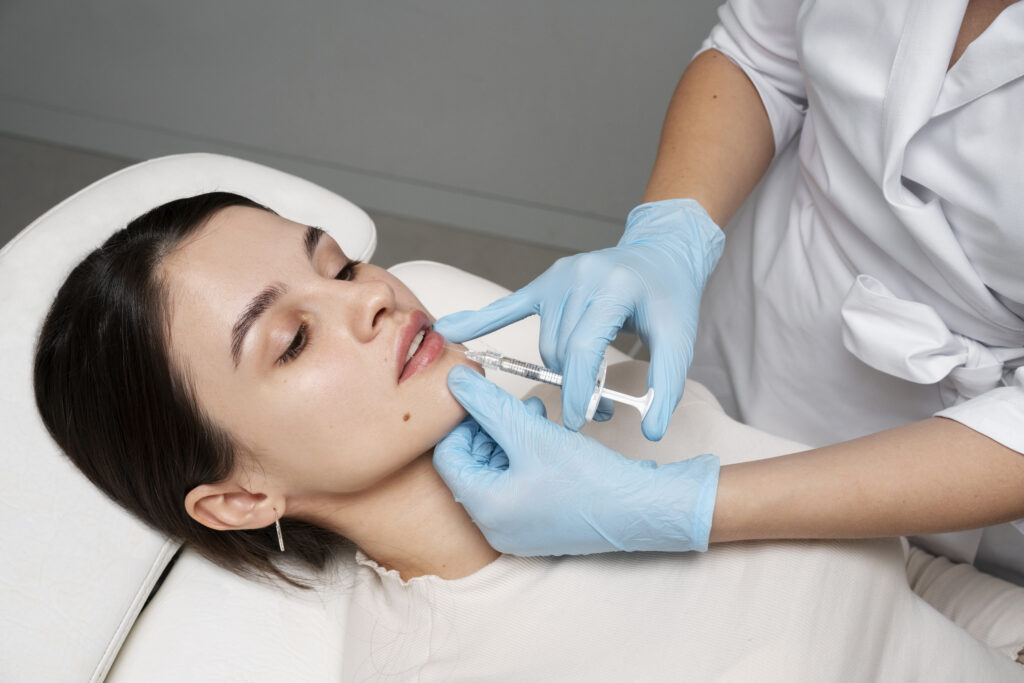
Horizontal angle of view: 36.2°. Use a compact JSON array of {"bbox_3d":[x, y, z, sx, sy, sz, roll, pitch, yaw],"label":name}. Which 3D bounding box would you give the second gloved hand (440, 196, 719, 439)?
[{"bbox_3d":[0.044,-0.015,0.945,0.165,0.110,0.115,-14,36,-21],"label":"second gloved hand"}]

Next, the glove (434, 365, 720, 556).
[{"bbox_3d":[0.039,0.070,0.925,0.166,0.093,0.085,-2,33,-3],"label":"glove"}]

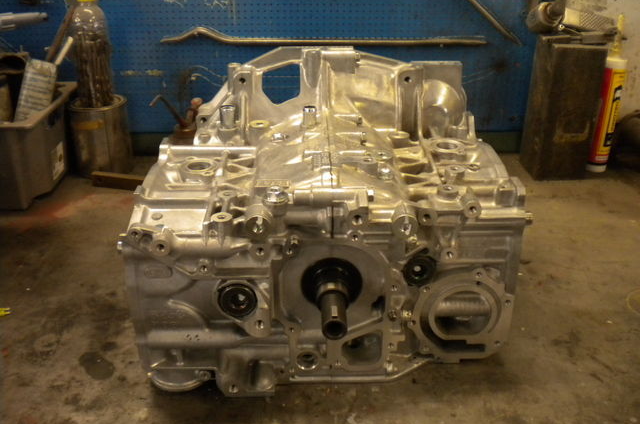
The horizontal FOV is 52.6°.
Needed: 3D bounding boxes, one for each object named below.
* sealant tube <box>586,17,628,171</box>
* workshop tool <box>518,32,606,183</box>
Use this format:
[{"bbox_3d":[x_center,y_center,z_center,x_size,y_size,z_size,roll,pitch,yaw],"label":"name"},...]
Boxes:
[{"bbox_3d":[0.569,-0.230,1.281,0.050,0.307,0.050,14,27,27],"label":"sealant tube"},{"bbox_3d":[0.478,-0.202,1.276,0.097,0.258,0.108,1,24,2],"label":"workshop tool"}]

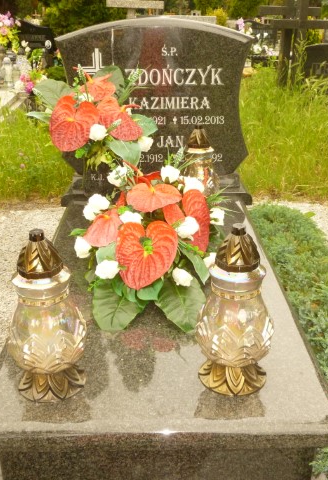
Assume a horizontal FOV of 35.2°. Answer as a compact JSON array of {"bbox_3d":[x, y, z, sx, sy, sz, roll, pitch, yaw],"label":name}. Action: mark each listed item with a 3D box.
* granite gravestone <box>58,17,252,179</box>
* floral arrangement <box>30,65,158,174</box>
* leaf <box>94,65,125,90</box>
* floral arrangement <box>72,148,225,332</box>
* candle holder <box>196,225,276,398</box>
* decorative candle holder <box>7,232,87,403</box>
[{"bbox_3d":[-0.035,-0.563,2.111,0.743,0.613,0.100,-1,23,0],"label":"granite gravestone"},{"bbox_3d":[-0.247,-0.419,1.817,0.410,0.370,0.320,-1,23,0],"label":"floral arrangement"},{"bbox_3d":[-0.198,-0.590,1.880,0.115,0.100,0.060,-1,23,0],"label":"leaf"},{"bbox_3d":[-0.030,-0.021,1.503,0.400,0.350,0.460,-1,23,0],"label":"floral arrangement"},{"bbox_3d":[0.154,0.146,1.110,0.163,0.382,0.163,-1,23,0],"label":"candle holder"},{"bbox_3d":[-0.260,0.158,1.108,0.163,0.376,0.163,-1,23,0],"label":"decorative candle holder"}]

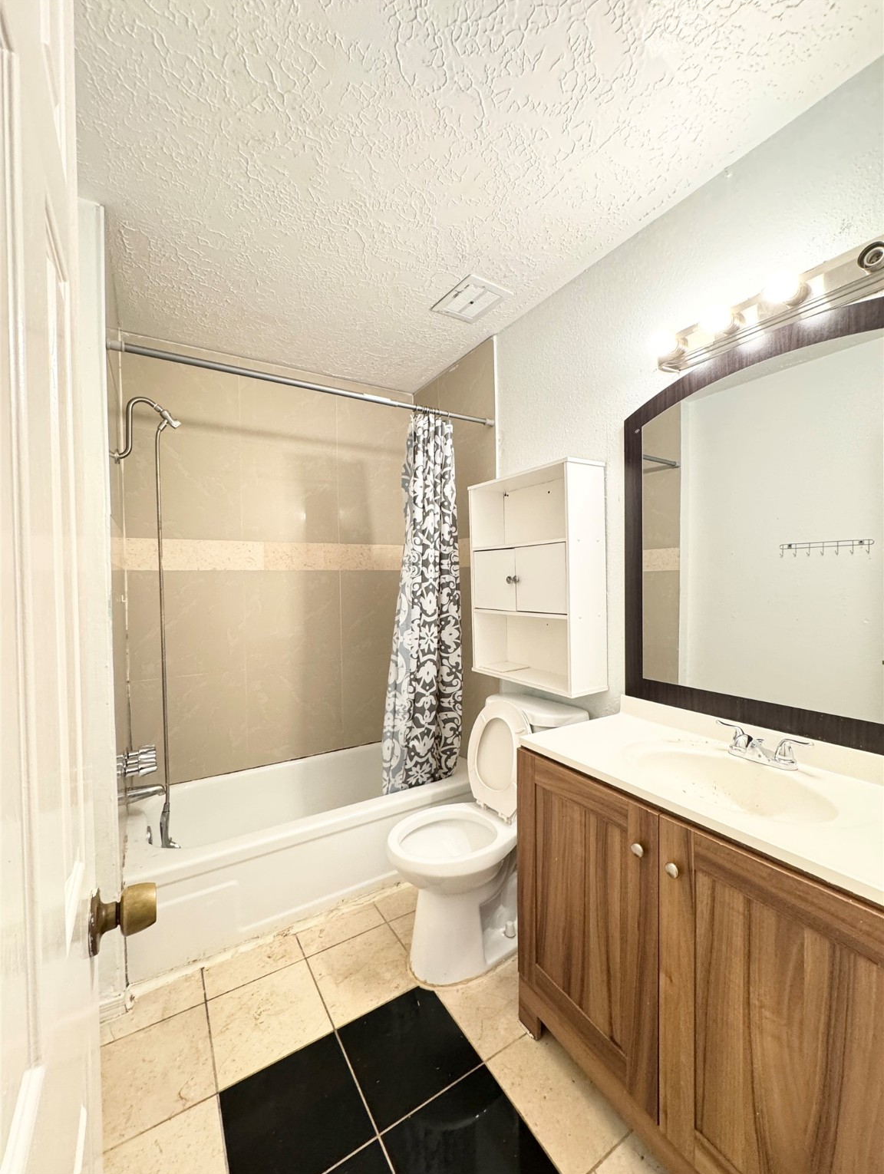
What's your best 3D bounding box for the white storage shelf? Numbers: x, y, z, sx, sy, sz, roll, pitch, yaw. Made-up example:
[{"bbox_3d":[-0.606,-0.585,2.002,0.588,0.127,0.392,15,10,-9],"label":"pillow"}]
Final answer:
[{"bbox_3d":[0.361,-0.034,1.922,0.186,0.817,0.593,-2,2,-31],"label":"white storage shelf"}]

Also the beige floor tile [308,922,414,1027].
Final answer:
[{"bbox_3d":[-0.261,1.301,1.615,0.309,0.010,0.309,-2,2,-31],"label":"beige floor tile"}]

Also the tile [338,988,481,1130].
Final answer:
[{"bbox_3d":[-0.097,1.304,1.348,0.309,0.010,0.309,-2,2,-31],"label":"tile"}]

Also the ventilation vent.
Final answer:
[{"bbox_3d":[0.116,-1.167,1.940,0.211,0.019,0.265,-2,2,-31],"label":"ventilation vent"}]

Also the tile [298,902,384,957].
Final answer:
[{"bbox_3d":[-0.380,1.298,1.810,0.309,0.010,0.142,-2,2,-31],"label":"tile"}]

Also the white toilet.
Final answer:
[{"bbox_3d":[0.144,0.875,1.787,0.723,0.820,0.432,-2,2,-31],"label":"white toilet"}]

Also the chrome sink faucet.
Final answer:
[{"bbox_3d":[0.785,0.407,1.205,0.128,0.075,0.225,-2,2,-31],"label":"chrome sink faucet"}]

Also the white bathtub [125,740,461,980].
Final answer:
[{"bbox_3d":[-0.589,1.109,2.274,1.502,0.354,0.757,-2,2,-31],"label":"white bathtub"}]

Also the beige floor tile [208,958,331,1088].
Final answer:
[{"bbox_3d":[-0.527,1.310,1.452,0.309,0.010,0.309,-2,2,-31],"label":"beige floor tile"}]

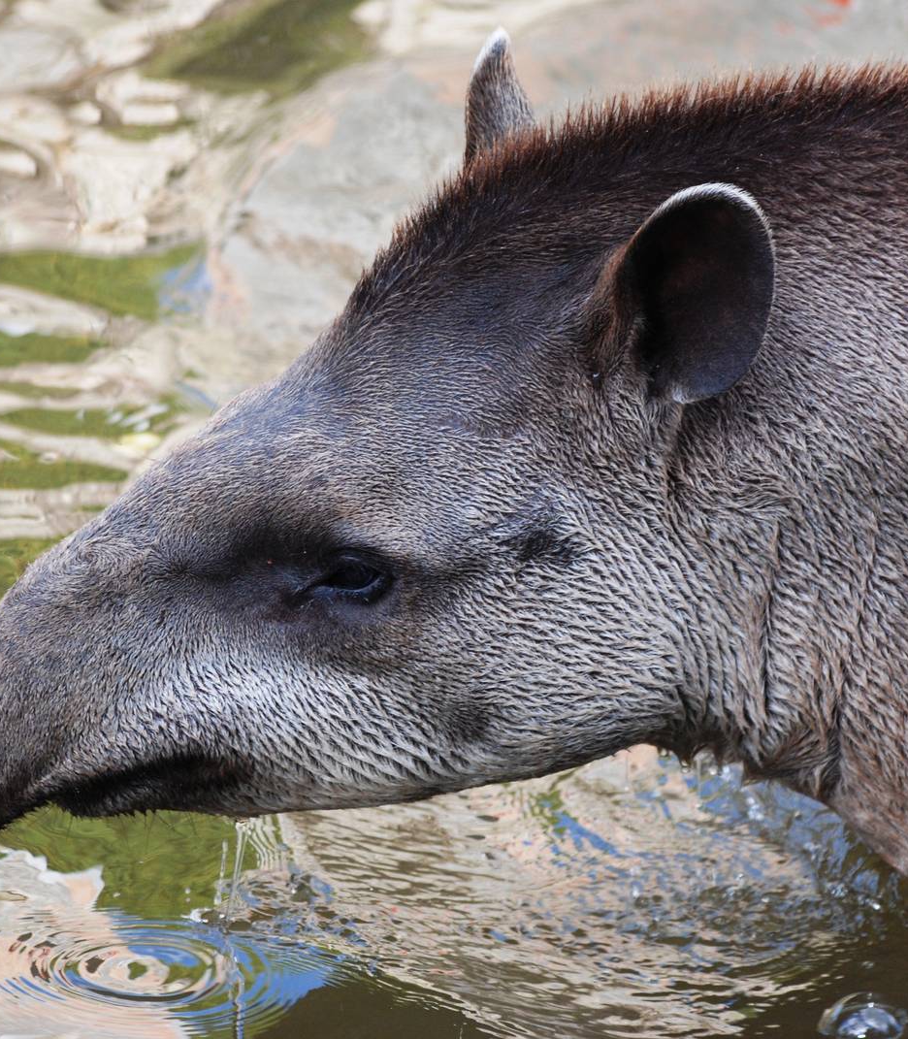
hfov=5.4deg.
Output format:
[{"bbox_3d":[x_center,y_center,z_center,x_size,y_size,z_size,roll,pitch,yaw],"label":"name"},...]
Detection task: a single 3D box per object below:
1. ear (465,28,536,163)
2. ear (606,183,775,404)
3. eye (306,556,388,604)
[{"bbox_3d":[0.027,-0.195,4.840,0.048,0.108,0.068,12,20,35],"label":"ear"},{"bbox_3d":[0.115,-0.108,4.650,0.070,0.108,0.050,13,22,-2],"label":"ear"},{"bbox_3d":[-0.050,0.029,4.670,0.038,0.023,0.018,-8,22,7],"label":"eye"}]

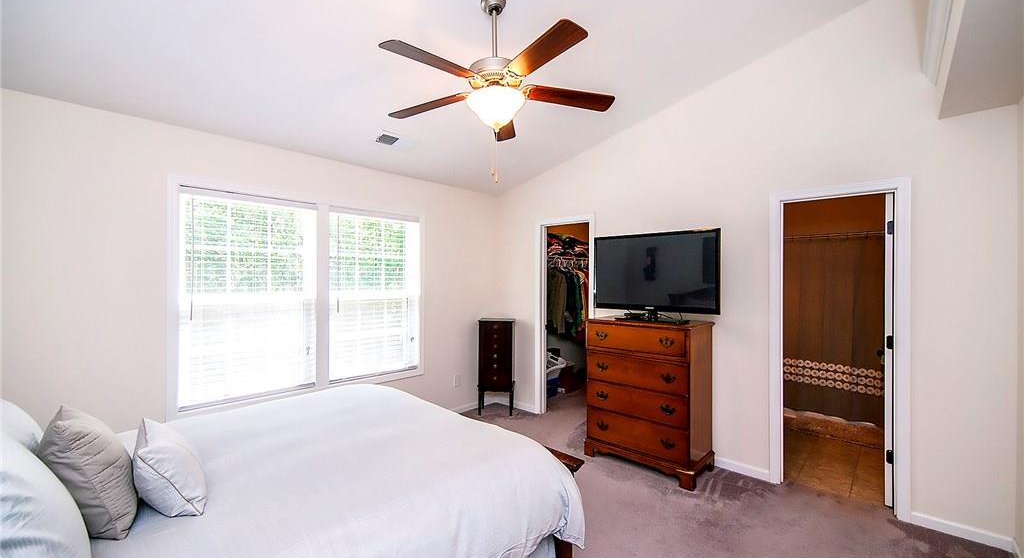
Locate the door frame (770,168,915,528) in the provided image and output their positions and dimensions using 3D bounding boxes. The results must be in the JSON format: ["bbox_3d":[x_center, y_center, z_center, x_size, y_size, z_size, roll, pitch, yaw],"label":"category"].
[{"bbox_3d":[2.171,0.430,2.789,0.740,2.100,0.140,0,0,43],"label":"door frame"}]

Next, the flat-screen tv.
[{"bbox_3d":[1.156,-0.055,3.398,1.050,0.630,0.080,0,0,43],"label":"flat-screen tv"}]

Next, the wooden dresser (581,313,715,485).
[{"bbox_3d":[1.092,0.915,3.348,0.885,1.130,0.450,0,0,43],"label":"wooden dresser"}]

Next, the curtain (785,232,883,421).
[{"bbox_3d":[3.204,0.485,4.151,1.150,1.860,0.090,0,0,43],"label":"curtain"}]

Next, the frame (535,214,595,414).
[{"bbox_3d":[0.560,0.430,4.298,0.745,2.100,0.140,0,0,43],"label":"frame"}]

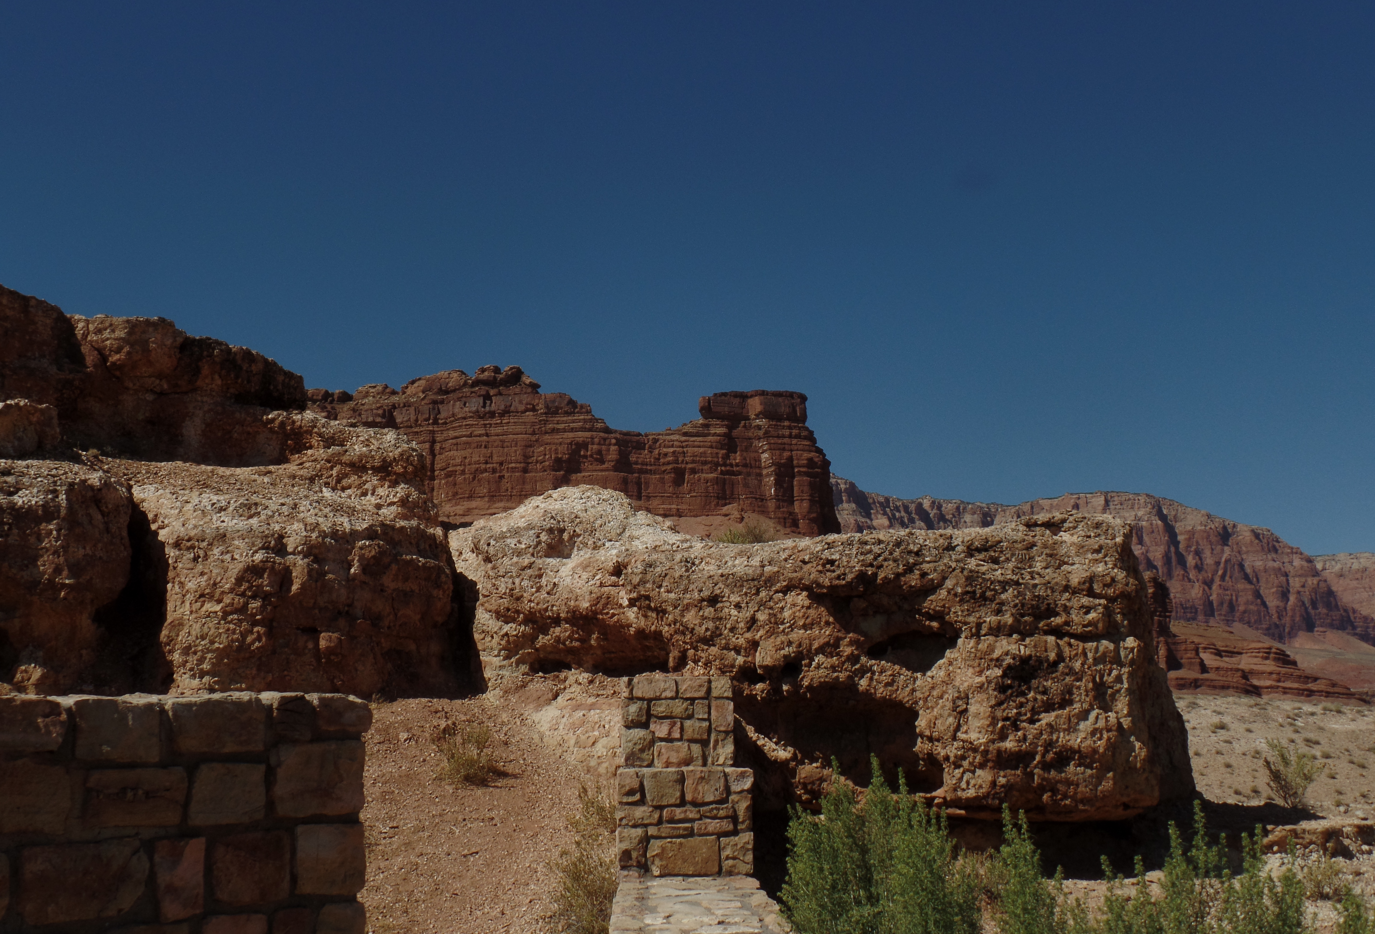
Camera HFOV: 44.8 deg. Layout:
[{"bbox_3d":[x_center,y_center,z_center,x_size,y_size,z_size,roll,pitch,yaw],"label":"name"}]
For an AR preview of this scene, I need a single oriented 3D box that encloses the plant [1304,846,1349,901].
[{"bbox_3d":[3.980,2.534,10.362,0.290,0.350,0.280,0,-7,0],"label":"plant"}]

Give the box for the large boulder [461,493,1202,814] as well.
[{"bbox_3d":[1.137,1.501,12.863,5.400,2.350,2.900,-2,-9,14],"label":"large boulder"}]

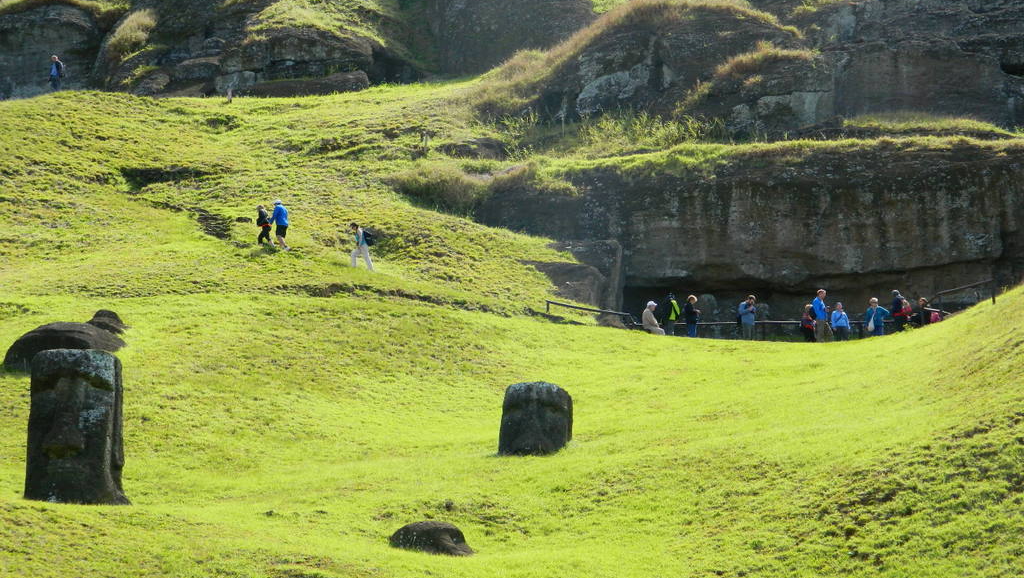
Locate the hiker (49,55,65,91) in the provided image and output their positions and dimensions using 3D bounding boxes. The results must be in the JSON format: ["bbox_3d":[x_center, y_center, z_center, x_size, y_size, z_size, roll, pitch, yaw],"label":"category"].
[{"bbox_3d":[-18.514,-8.617,101.000,0.580,1.730,0.450,-3,-6,36],"label":"hiker"}]

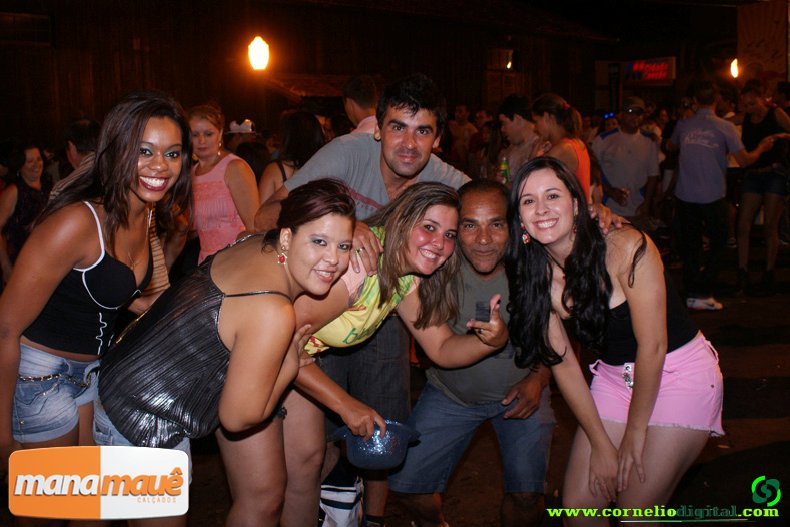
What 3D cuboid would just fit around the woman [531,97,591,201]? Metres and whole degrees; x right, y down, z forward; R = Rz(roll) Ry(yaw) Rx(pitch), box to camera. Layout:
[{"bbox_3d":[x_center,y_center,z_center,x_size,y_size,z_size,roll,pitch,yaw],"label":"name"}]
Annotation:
[{"bbox_3d":[0.945,-0.200,4.690,0.380,1.590,0.460,3,11,19],"label":"woman"}]

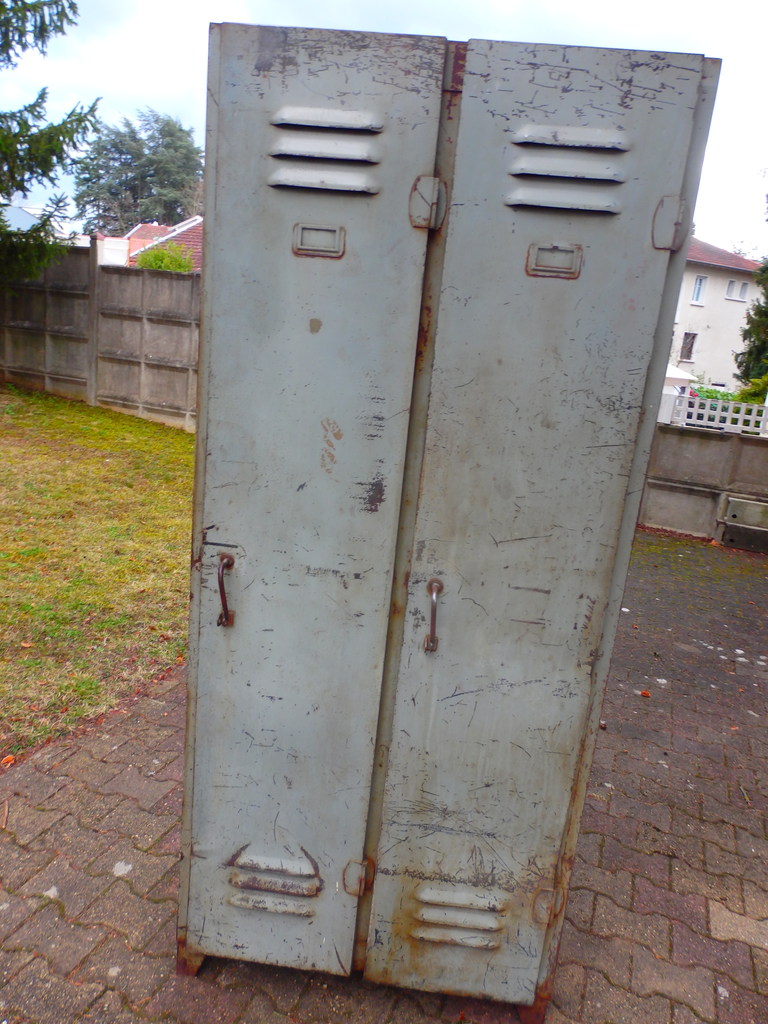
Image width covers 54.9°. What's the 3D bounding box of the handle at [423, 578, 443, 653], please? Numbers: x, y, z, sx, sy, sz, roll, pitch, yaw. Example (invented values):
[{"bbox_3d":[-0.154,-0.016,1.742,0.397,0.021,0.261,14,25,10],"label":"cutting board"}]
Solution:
[{"bbox_3d":[0.087,0.186,1.309,0.030,0.127,0.038,7,14,4],"label":"handle"}]

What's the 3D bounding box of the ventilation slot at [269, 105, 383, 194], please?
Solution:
[{"bbox_3d":[-0.092,-0.568,1.156,0.177,0.119,0.014,7,14,4],"label":"ventilation slot"}]

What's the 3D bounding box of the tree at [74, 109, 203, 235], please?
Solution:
[{"bbox_3d":[-12.428,-14.719,37.520,6.792,10.476,6.792,1,15,-19],"label":"tree"}]

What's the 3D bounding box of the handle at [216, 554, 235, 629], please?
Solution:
[{"bbox_3d":[-0.287,0.142,1.337,0.030,0.128,0.038,7,14,4],"label":"handle"}]

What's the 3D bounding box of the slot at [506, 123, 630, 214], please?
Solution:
[{"bbox_3d":[0.282,-0.526,1.128,0.176,0.119,0.014,7,14,4],"label":"slot"}]

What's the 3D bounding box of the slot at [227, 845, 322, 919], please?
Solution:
[{"bbox_3d":[-0.224,0.739,1.487,0.182,0.148,0.015,7,14,4],"label":"slot"}]

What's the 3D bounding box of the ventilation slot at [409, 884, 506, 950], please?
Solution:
[{"bbox_3d":[0.147,0.803,1.465,0.178,0.126,0.015,7,14,4],"label":"ventilation slot"}]

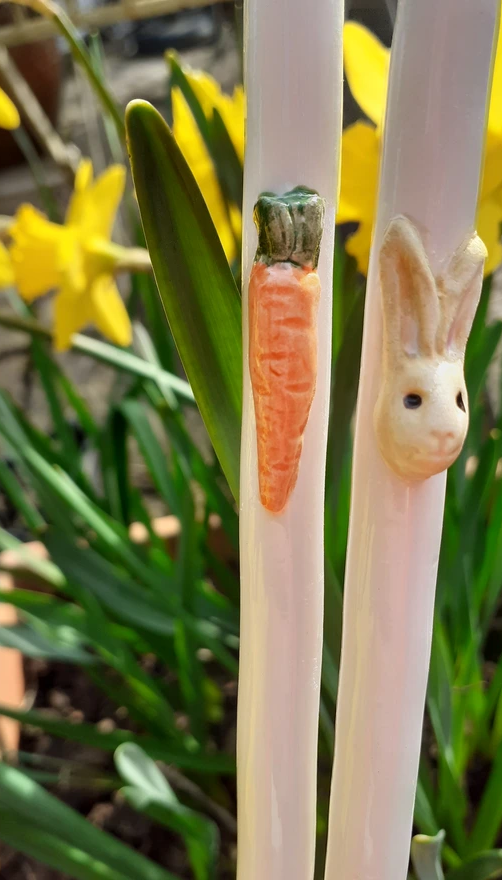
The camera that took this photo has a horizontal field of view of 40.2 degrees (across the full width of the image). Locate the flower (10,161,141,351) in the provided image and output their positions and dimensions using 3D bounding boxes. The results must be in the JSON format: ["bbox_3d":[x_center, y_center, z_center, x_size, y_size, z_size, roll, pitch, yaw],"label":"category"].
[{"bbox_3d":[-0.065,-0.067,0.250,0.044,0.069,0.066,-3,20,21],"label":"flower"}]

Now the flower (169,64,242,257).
[{"bbox_3d":[-0.012,-0.095,0.240,0.046,0.070,0.068,-3,22,-6],"label":"flower"}]

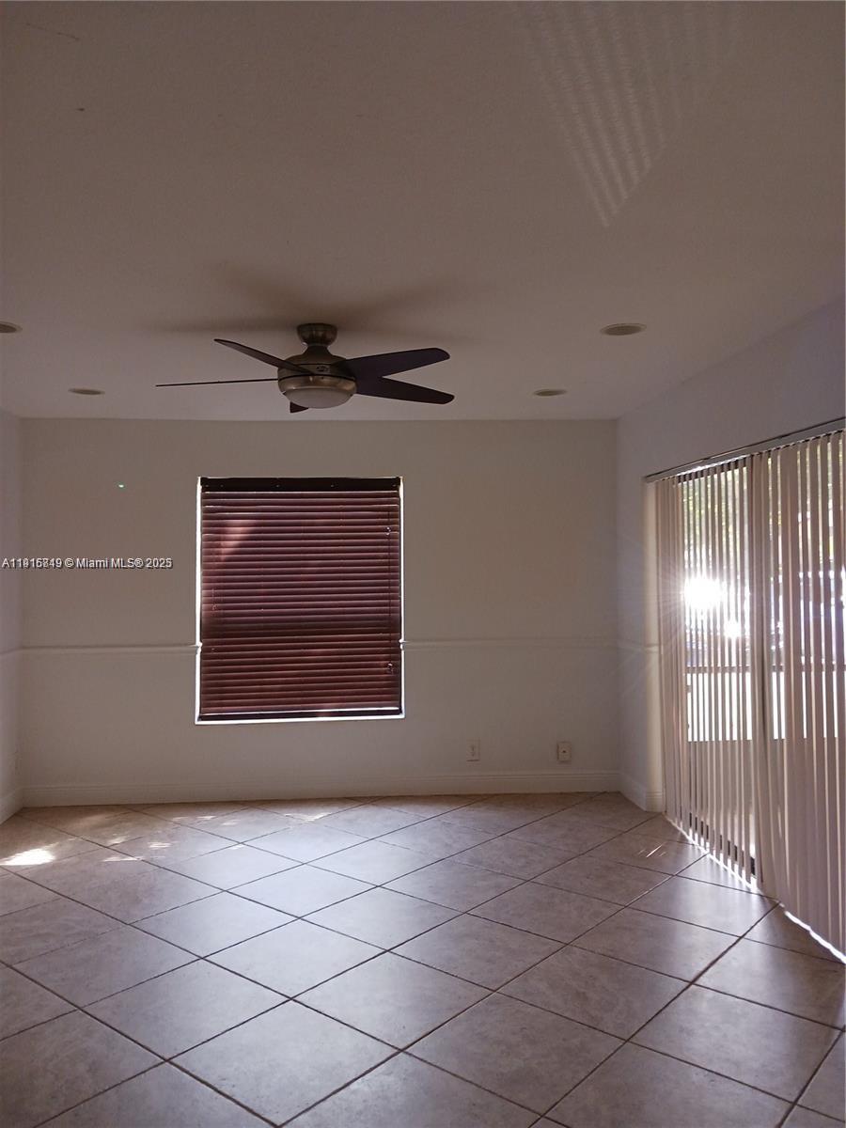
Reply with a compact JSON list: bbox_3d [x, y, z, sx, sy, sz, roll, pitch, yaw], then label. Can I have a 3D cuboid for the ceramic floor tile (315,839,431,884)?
[{"bbox_3d":[-0.242,1.530,4.519,0.500,0.010,0.500,0,-1,39],"label":"ceramic floor tile"}]

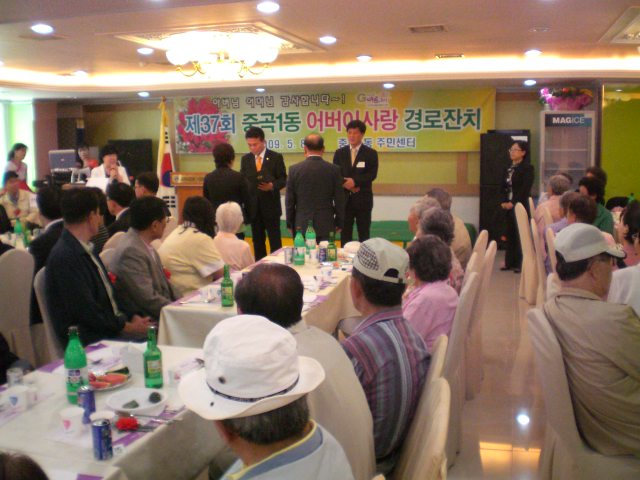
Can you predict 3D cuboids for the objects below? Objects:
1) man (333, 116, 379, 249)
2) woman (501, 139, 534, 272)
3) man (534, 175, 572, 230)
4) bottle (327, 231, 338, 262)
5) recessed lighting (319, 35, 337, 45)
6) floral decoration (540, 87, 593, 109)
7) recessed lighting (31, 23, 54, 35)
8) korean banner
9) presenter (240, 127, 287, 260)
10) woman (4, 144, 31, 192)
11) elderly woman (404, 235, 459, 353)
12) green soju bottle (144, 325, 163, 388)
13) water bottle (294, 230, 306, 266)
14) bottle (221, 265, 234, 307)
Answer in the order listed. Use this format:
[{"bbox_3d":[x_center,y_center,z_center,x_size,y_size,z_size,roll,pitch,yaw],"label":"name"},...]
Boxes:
[{"bbox_3d":[0.364,-0.295,7.066,0.520,1.790,0.340,1,8,14],"label":"man"},{"bbox_3d":[2.436,-0.406,8.654,0.340,1.610,0.460,-4,8,-24],"label":"woman"},{"bbox_3d":[2.608,-0.070,7.577,0.480,1.220,0.680,5,9,35],"label":"man"},{"bbox_3d":[0.088,0.042,5.002,0.065,0.215,0.065,2,9,16],"label":"bottle"},{"bbox_3d":[0.083,-1.982,6.884,0.175,0.045,0.175,2,9,16],"label":"recessed lighting"},{"bbox_3d":[3.407,-1.964,9.750,0.740,0.340,0.420,1,8,14],"label":"floral decoration"},{"bbox_3d":[-2.397,-1.840,6.062,0.190,0.045,0.190,2,9,16],"label":"recessed lighting"},{"bbox_3d":[0.100,-1.845,11.074,5.150,0.945,0.030,1,8,14],"label":"korean banner"},{"bbox_3d":[-0.533,-0.234,6.963,0.520,1.750,0.360,2,8,21],"label":"presenter"},{"bbox_3d":[-3.869,-0.460,9.115,0.300,1.570,0.440,4,10,28],"label":"woman"},{"bbox_3d":[0.351,0.535,3.272,0.660,1.160,0.460,6,10,41],"label":"elderly woman"},{"bbox_3d":[-0.597,0.416,2.510,0.065,0.215,0.065,2,9,16],"label":"green soju bottle"},{"bbox_3d":[-0.139,0.051,4.871,0.076,0.254,0.076,0,7,0],"label":"water bottle"},{"bbox_3d":[-0.486,0.240,3.696,0.065,0.215,0.065,0,8,0],"label":"bottle"}]

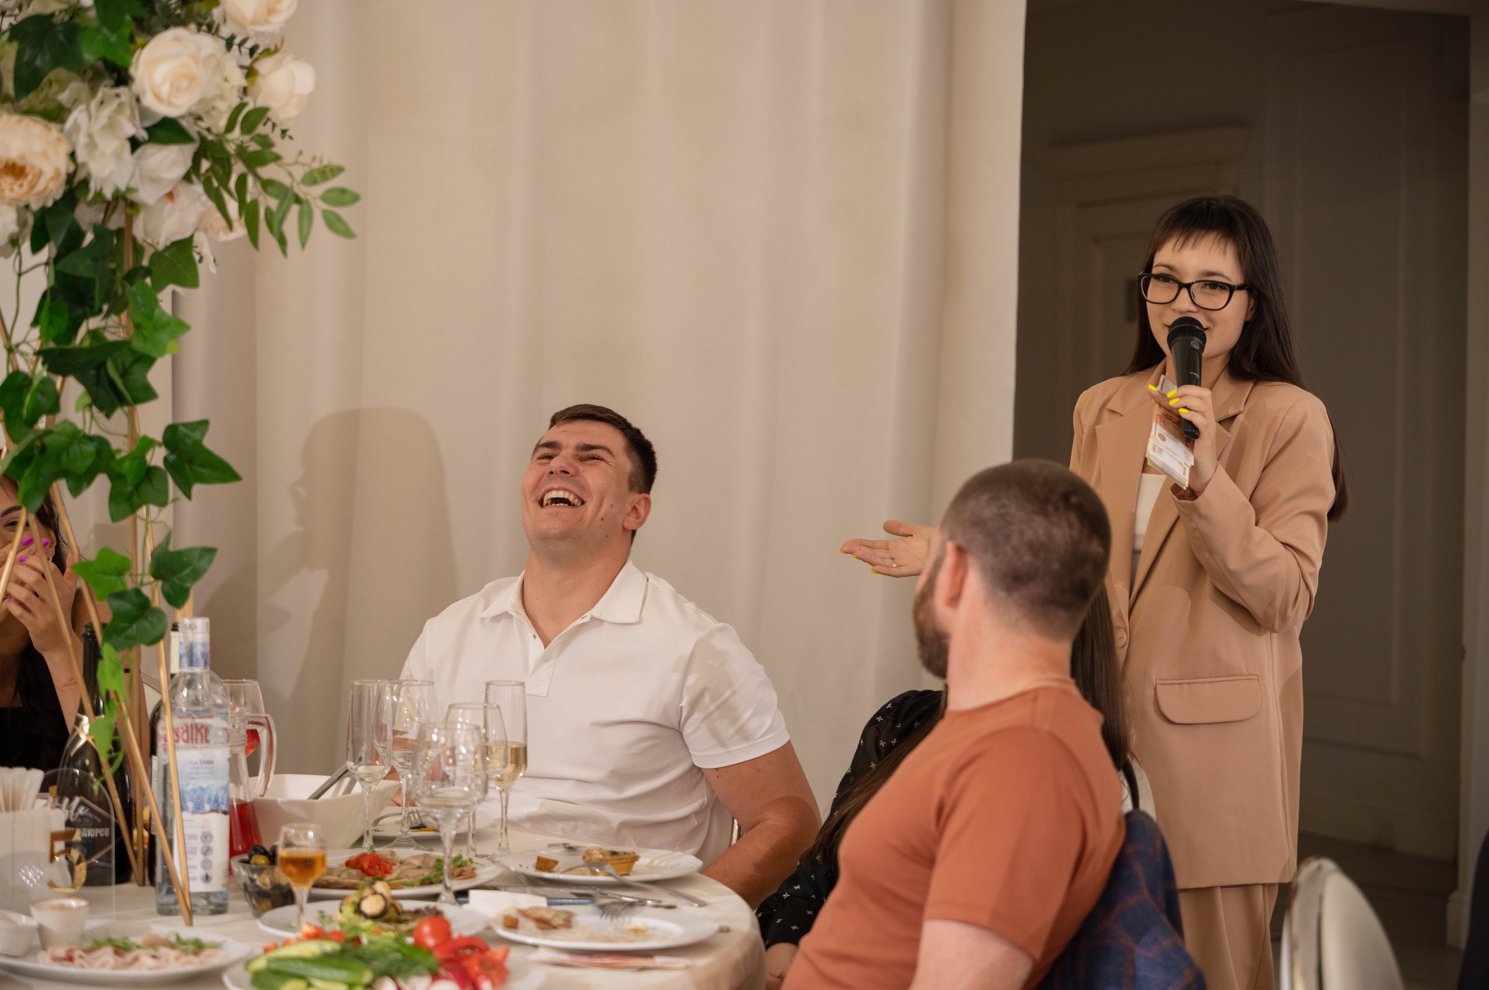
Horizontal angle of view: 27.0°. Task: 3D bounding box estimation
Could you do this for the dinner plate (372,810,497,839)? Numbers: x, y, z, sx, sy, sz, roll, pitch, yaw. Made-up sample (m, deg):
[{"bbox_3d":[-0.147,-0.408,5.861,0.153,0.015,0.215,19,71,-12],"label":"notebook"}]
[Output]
[{"bbox_3d":[-0.447,0.436,4.047,0.250,0.025,0.250,0,2,0],"label":"dinner plate"}]

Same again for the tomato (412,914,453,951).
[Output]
[{"bbox_3d":[-0.308,0.433,3.060,0.039,0.036,0.039,0,2,0],"label":"tomato"}]

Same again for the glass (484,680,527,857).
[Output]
[{"bbox_3d":[-0.297,0.344,3.852,0.056,0.221,0.056,0,2,0],"label":"glass"}]

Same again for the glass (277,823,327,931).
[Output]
[{"bbox_3d":[-0.455,0.408,3.184,0.050,0.135,0.050,0,2,0],"label":"glass"}]

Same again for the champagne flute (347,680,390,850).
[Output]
[{"bbox_3d":[-0.465,0.344,3.849,0.056,0.220,0.056,0,2,0],"label":"champagne flute"}]

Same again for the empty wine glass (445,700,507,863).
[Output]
[{"bbox_3d":[-0.329,0.357,3.775,0.082,0.200,0.082,0,2,0],"label":"empty wine glass"}]

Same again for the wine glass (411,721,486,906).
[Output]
[{"bbox_3d":[-0.328,0.363,3.453,0.083,0.210,0.083,0,2,0],"label":"wine glass"}]

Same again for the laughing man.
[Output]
[{"bbox_3d":[-0.284,0.540,4.067,0.620,1.315,0.800,1,2,28],"label":"laughing man"}]

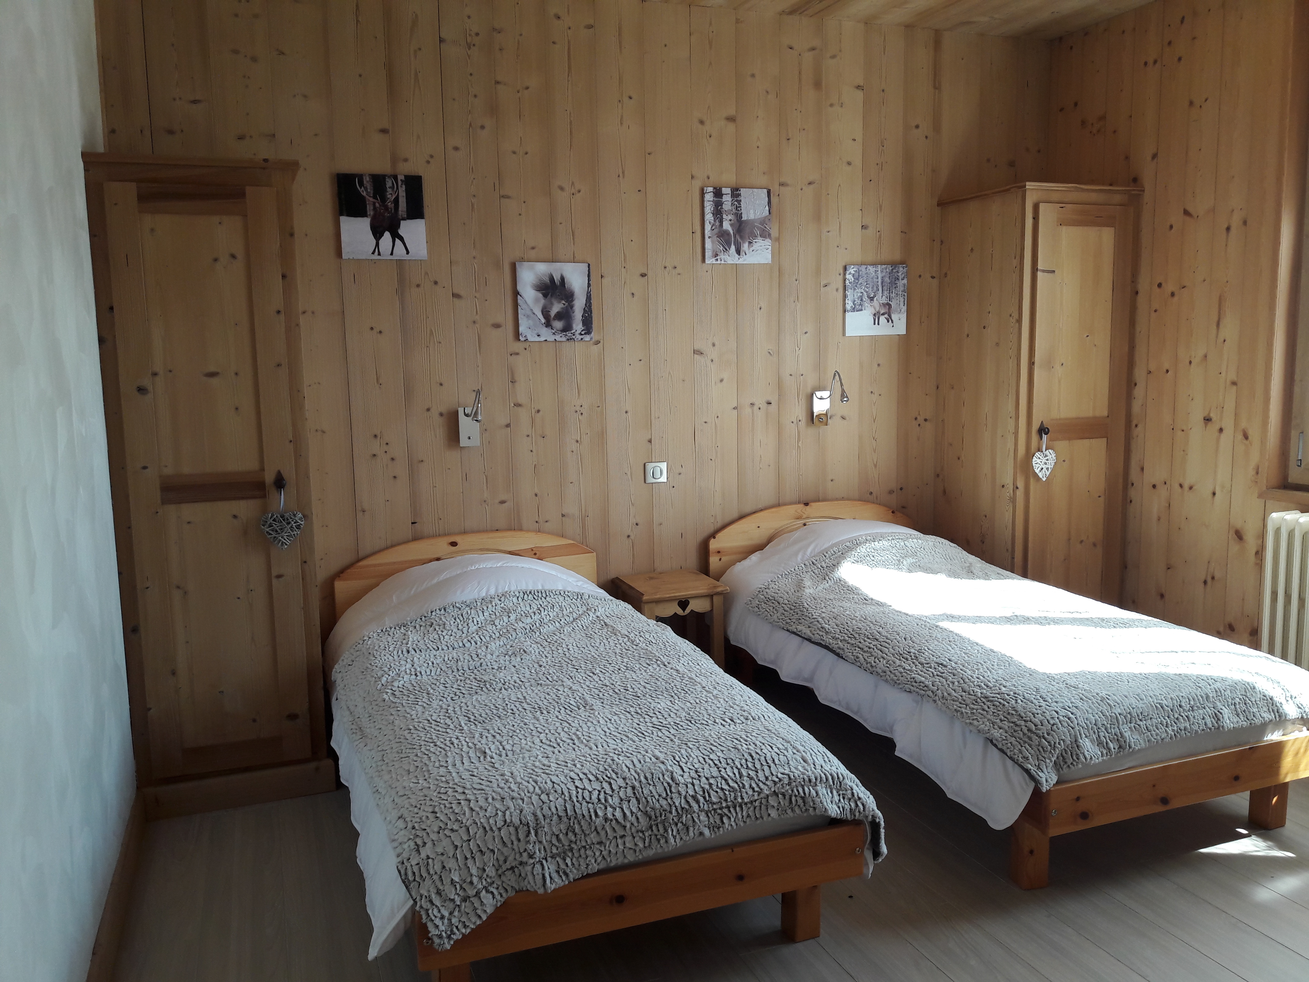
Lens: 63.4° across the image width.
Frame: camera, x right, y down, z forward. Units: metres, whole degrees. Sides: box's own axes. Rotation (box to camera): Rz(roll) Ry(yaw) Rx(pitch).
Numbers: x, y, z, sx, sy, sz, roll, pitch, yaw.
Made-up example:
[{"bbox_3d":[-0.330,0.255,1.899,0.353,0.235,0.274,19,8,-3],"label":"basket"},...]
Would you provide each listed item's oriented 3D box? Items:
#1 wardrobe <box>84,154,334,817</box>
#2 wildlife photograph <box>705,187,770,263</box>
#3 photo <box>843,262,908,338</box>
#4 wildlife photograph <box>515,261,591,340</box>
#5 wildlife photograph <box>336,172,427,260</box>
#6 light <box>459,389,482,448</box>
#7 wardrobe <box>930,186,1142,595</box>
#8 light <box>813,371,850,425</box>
[{"bbox_3d":[-1.367,-0.029,3.339,0.557,1.892,0.569,-4,8,-20],"label":"wardrobe"},{"bbox_3d":[0.326,-1.037,4.155,0.286,0.286,0.020,-4,8,-20],"label":"wildlife photograph"},{"bbox_3d":[0.920,-0.792,4.413,0.286,0.286,0.020,-4,8,-20],"label":"photo"},{"bbox_3d":[-0.369,-0.699,3.932,0.286,0.286,0.020,-4,8,-20],"label":"wildlife photograph"},{"bbox_3d":[-0.944,-0.950,3.680,0.286,0.286,0.020,-4,8,-20],"label":"wildlife photograph"},{"bbox_3d":[-0.654,-0.260,3.803,0.076,0.211,0.160,-4,8,-20],"label":"light"},{"bbox_3d":[1.583,-0.251,4.447,0.575,1.922,0.554,-4,8,-20],"label":"wardrobe"},{"bbox_3d":[0.709,-0.375,4.309,0.074,0.226,0.160,-4,8,-20],"label":"light"}]

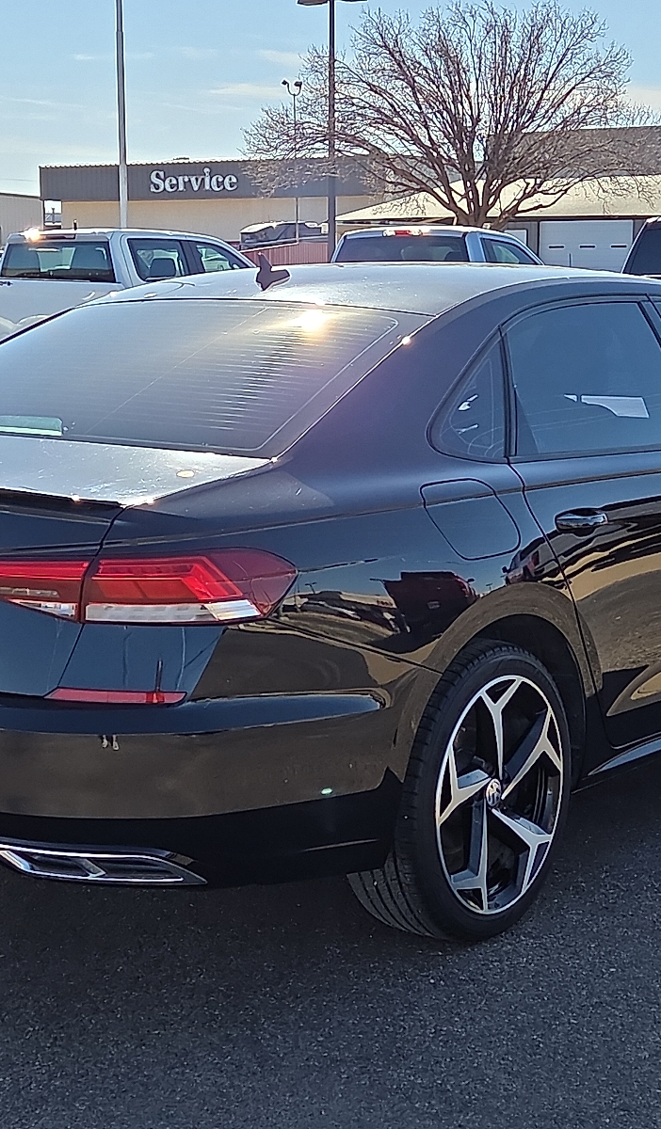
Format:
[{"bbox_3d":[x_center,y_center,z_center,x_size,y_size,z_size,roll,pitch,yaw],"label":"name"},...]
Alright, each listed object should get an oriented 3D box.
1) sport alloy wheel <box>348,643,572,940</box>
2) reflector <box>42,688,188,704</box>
[{"bbox_3d":[0.286,0.491,4.249,0.240,0.665,0.665,6,10,37],"label":"sport alloy wheel"},{"bbox_3d":[-0.396,0.244,3.530,0.275,0.030,0.045,2,9,17],"label":"reflector"}]

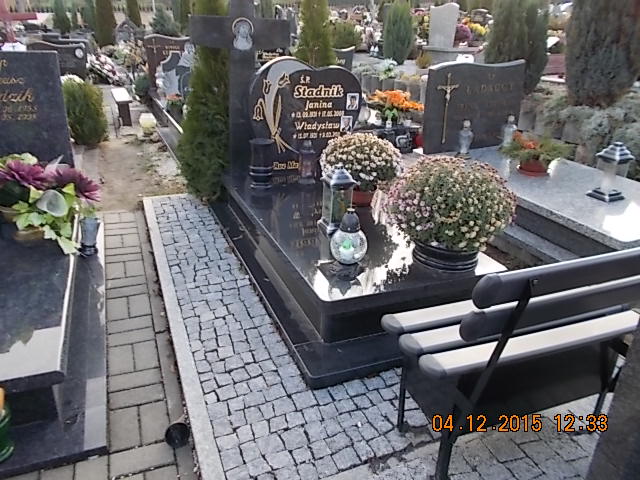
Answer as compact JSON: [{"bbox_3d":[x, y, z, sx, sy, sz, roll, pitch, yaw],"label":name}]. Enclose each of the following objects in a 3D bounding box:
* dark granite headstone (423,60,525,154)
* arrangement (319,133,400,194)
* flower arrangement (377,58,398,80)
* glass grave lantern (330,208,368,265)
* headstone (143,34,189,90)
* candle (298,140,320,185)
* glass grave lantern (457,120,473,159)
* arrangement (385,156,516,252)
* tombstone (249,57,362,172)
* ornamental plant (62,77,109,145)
[{"bbox_3d":[1.393,-1.213,4.357,1.030,0.760,0.100,-7,25,-19],"label":"dark granite headstone"},{"bbox_3d":[0.266,-0.470,3.131,0.518,0.445,0.518,3,23,-1],"label":"arrangement"},{"bbox_3d":[0.927,-2.341,6.600,0.300,0.320,0.280,-7,25,-21],"label":"flower arrangement"},{"bbox_3d":[0.150,-0.021,2.409,0.188,0.276,0.188,3,23,-1],"label":"glass grave lantern"},{"bbox_3d":[-2.166,-2.691,7.393,0.980,0.770,0.140,-7,25,-22],"label":"headstone"},{"bbox_3d":[-0.086,-0.580,3.571,0.115,0.320,0.115,-7,25,-21],"label":"candle"},{"bbox_3d":[1.258,-0.881,4.167,0.135,0.320,0.135,-7,25,-22],"label":"glass grave lantern"},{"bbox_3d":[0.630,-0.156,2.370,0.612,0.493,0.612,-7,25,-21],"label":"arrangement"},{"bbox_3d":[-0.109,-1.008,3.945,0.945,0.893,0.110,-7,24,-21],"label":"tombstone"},{"bbox_3d":[-2.495,-1.346,5.104,0.452,0.702,0.452,-7,25,-21],"label":"ornamental plant"}]

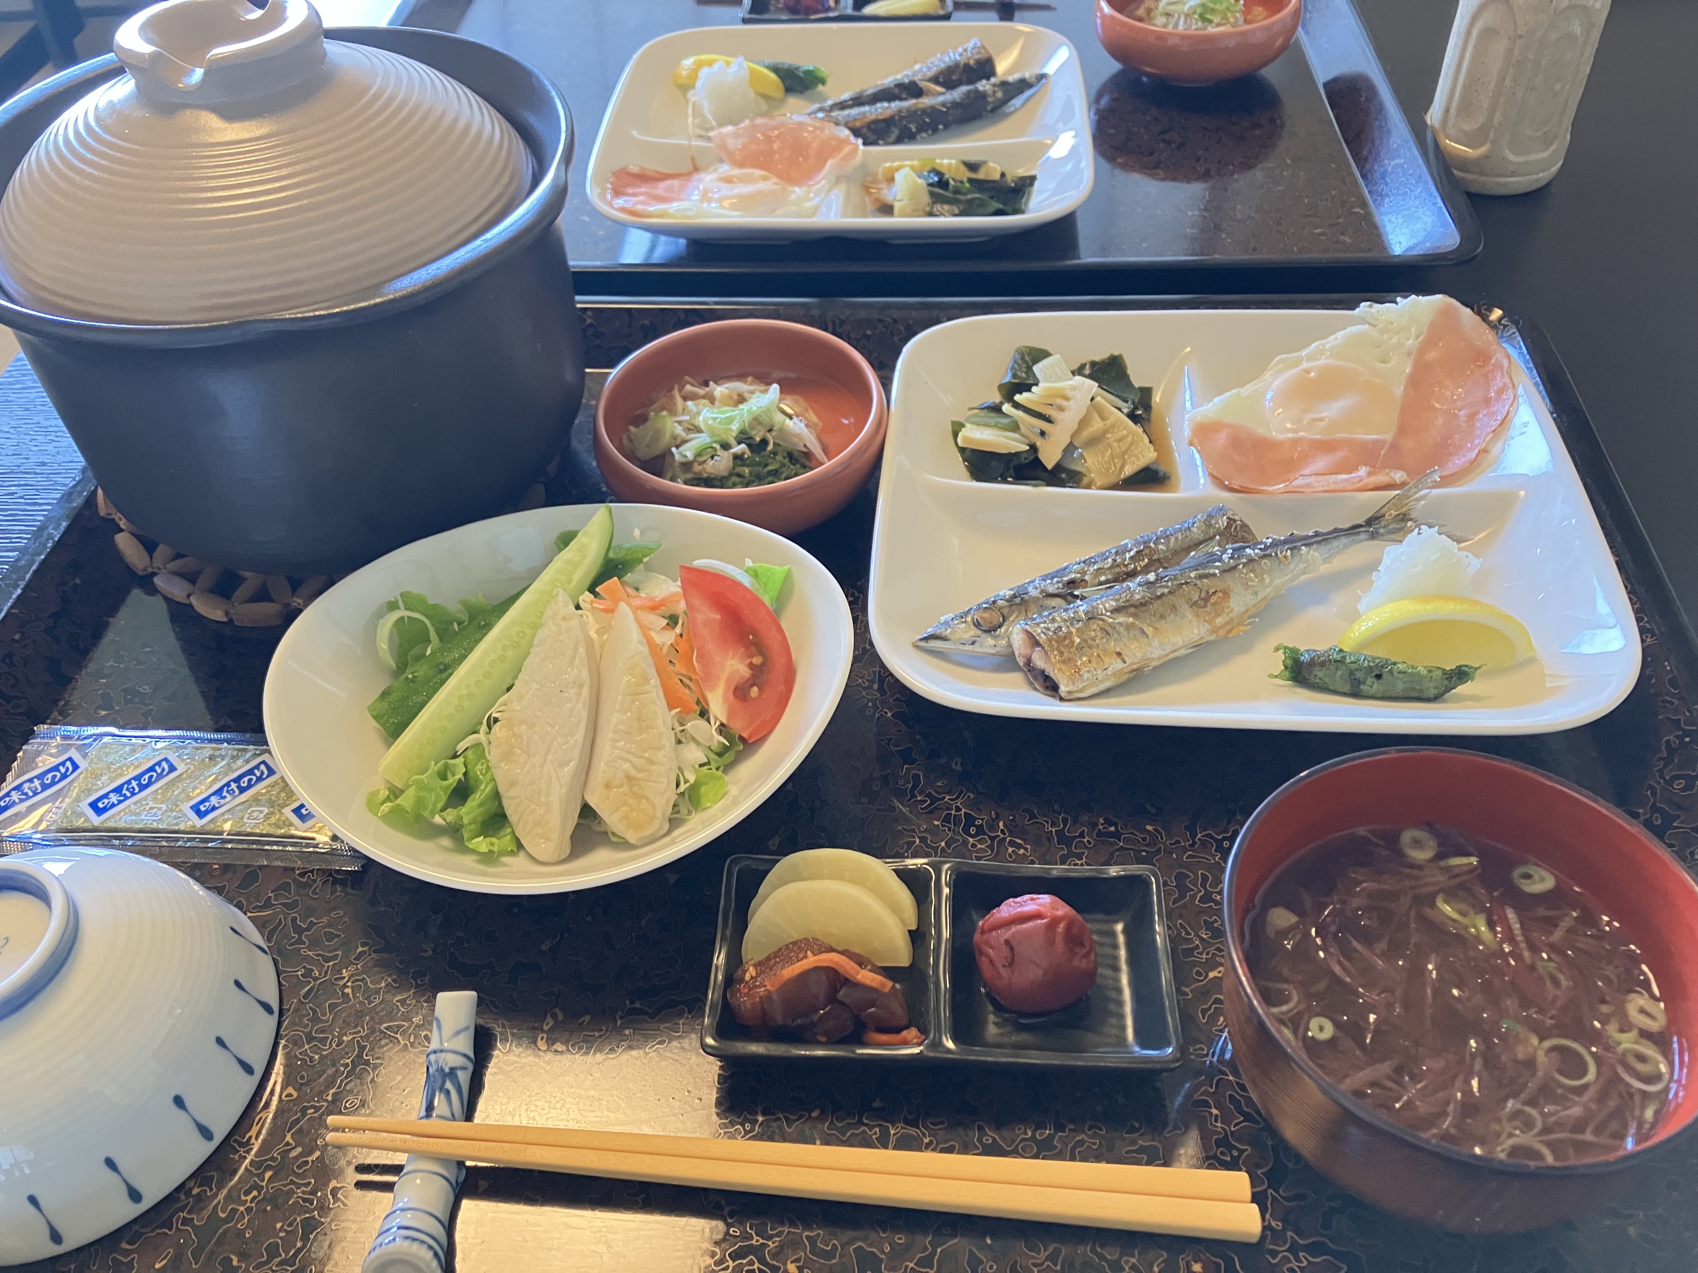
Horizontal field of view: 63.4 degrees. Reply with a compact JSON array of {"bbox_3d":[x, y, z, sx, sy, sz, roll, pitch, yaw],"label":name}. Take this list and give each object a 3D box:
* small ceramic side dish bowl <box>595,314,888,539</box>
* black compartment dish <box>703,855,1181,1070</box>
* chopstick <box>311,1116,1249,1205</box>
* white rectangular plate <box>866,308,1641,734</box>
[{"bbox_3d":[-0.043,-0.082,0.550,0.116,0.040,0.116,-1,47,1],"label":"small ceramic side dish bowl"},{"bbox_3d":[0.026,0.097,0.394,0.129,0.021,0.064,1,47,3],"label":"black compartment dish"},{"bbox_3d":[-0.018,0.136,0.360,0.243,0.007,0.009,3,47,2],"label":"chopstick"},{"bbox_3d":[0.141,-0.050,0.522,0.259,0.024,0.234,2,47,5],"label":"white rectangular plate"}]

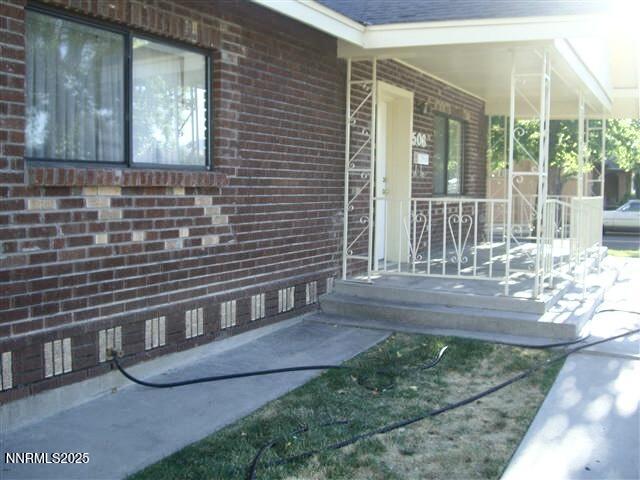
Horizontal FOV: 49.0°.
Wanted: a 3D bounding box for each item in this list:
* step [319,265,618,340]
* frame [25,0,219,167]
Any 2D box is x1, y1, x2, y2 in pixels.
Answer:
[{"bbox_3d":[2.220,0.565,8.604,2.414,0.133,4.860,3,5,28],"label":"step"},{"bbox_3d":[-1.270,-0.940,4.652,0.071,0.910,1.776,3,5,28],"label":"frame"}]

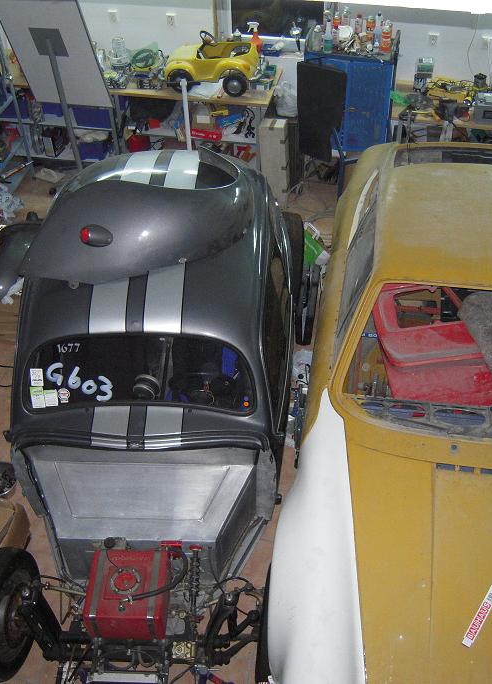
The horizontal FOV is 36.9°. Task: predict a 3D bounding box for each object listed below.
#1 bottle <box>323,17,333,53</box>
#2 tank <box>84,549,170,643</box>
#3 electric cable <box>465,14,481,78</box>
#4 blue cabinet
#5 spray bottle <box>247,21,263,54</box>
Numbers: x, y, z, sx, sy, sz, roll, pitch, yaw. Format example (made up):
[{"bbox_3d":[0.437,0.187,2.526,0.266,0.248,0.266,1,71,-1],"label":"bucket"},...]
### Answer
[{"bbox_3d":[0.619,-2.324,5.582,0.075,0.275,0.078,10,46,12],"label":"bottle"},{"bbox_3d":[-0.479,1.054,3.081,0.299,0.211,0.299,-1,43,2],"label":"tank"},{"bbox_3d":[1.665,-2.160,5.415,0.098,0.460,0.059,10,45,13],"label":"electric cable"},{"bbox_3d":[0.864,-2.022,6.022,0.690,0.800,0.440,10,46,12],"label":"blue cabinet"},{"bbox_3d":[0.072,-2.428,5.906,0.122,0.260,0.083,10,45,13],"label":"spray bottle"}]

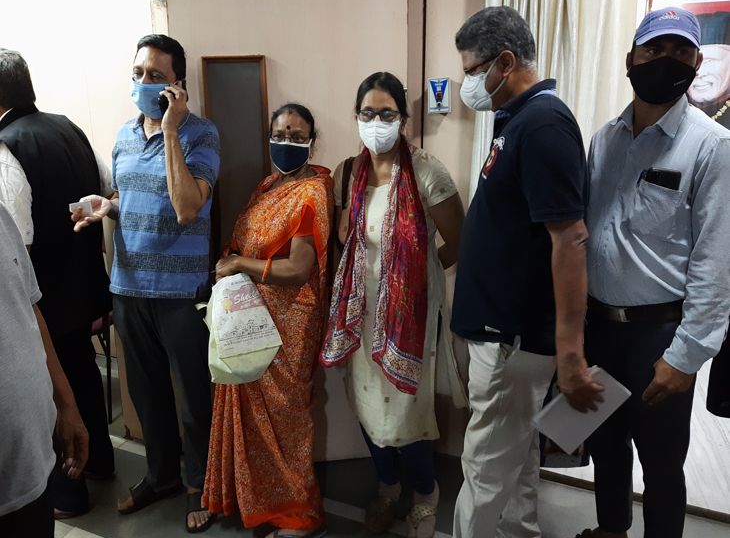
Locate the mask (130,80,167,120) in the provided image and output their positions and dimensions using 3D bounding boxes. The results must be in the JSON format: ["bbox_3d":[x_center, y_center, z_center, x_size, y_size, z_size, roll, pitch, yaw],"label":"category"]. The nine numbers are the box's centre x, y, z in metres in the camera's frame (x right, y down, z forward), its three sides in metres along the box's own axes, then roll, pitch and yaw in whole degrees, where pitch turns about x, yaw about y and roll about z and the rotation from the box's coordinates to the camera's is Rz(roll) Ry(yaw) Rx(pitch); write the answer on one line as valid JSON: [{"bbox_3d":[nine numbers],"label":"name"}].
[{"bbox_3d":[-0.689,-0.552,1.650,0.140,0.125,0.110,3,12,14],"label":"mask"}]

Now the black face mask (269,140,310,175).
[{"bbox_3d":[-0.229,-0.342,1.565,0.135,0.110,0.100,5,12,8],"label":"black face mask"}]

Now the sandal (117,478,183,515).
[{"bbox_3d":[-0.846,0.882,2.033,0.262,0.085,0.100,-10,15,-38],"label":"sandal"}]

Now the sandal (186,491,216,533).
[{"bbox_3d":[-0.633,0.895,1.966,0.100,0.085,0.265,-3,12,-12],"label":"sandal"}]

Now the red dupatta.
[{"bbox_3d":[0.034,-0.015,1.660,0.350,0.830,0.240,2,12,11],"label":"red dupatta"}]

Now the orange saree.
[{"bbox_3d":[-0.339,0.297,1.780,0.380,1.290,0.410,-11,16,-43],"label":"orange saree"}]

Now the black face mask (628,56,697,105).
[{"bbox_3d":[0.735,-0.465,1.250,0.160,0.125,0.110,8,13,27],"label":"black face mask"}]

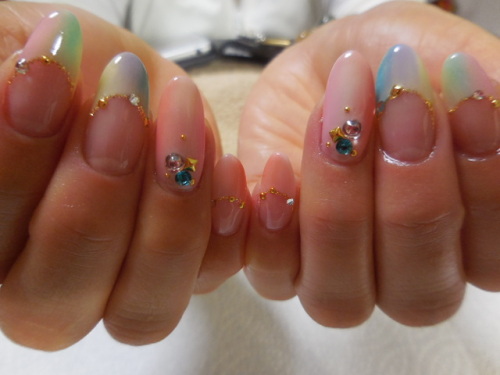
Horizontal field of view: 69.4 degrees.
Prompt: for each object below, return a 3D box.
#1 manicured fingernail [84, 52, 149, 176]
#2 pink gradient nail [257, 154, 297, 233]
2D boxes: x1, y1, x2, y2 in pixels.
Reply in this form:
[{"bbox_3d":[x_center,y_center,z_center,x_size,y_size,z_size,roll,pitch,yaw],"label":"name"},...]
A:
[{"bbox_3d":[-0.028,-0.016,0.078,0.012,0.028,0.005,4,-8,-11],"label":"manicured fingernail"},{"bbox_3d":[0.007,0.001,0.091,0.009,0.020,0.004,3,-8,0],"label":"pink gradient nail"}]

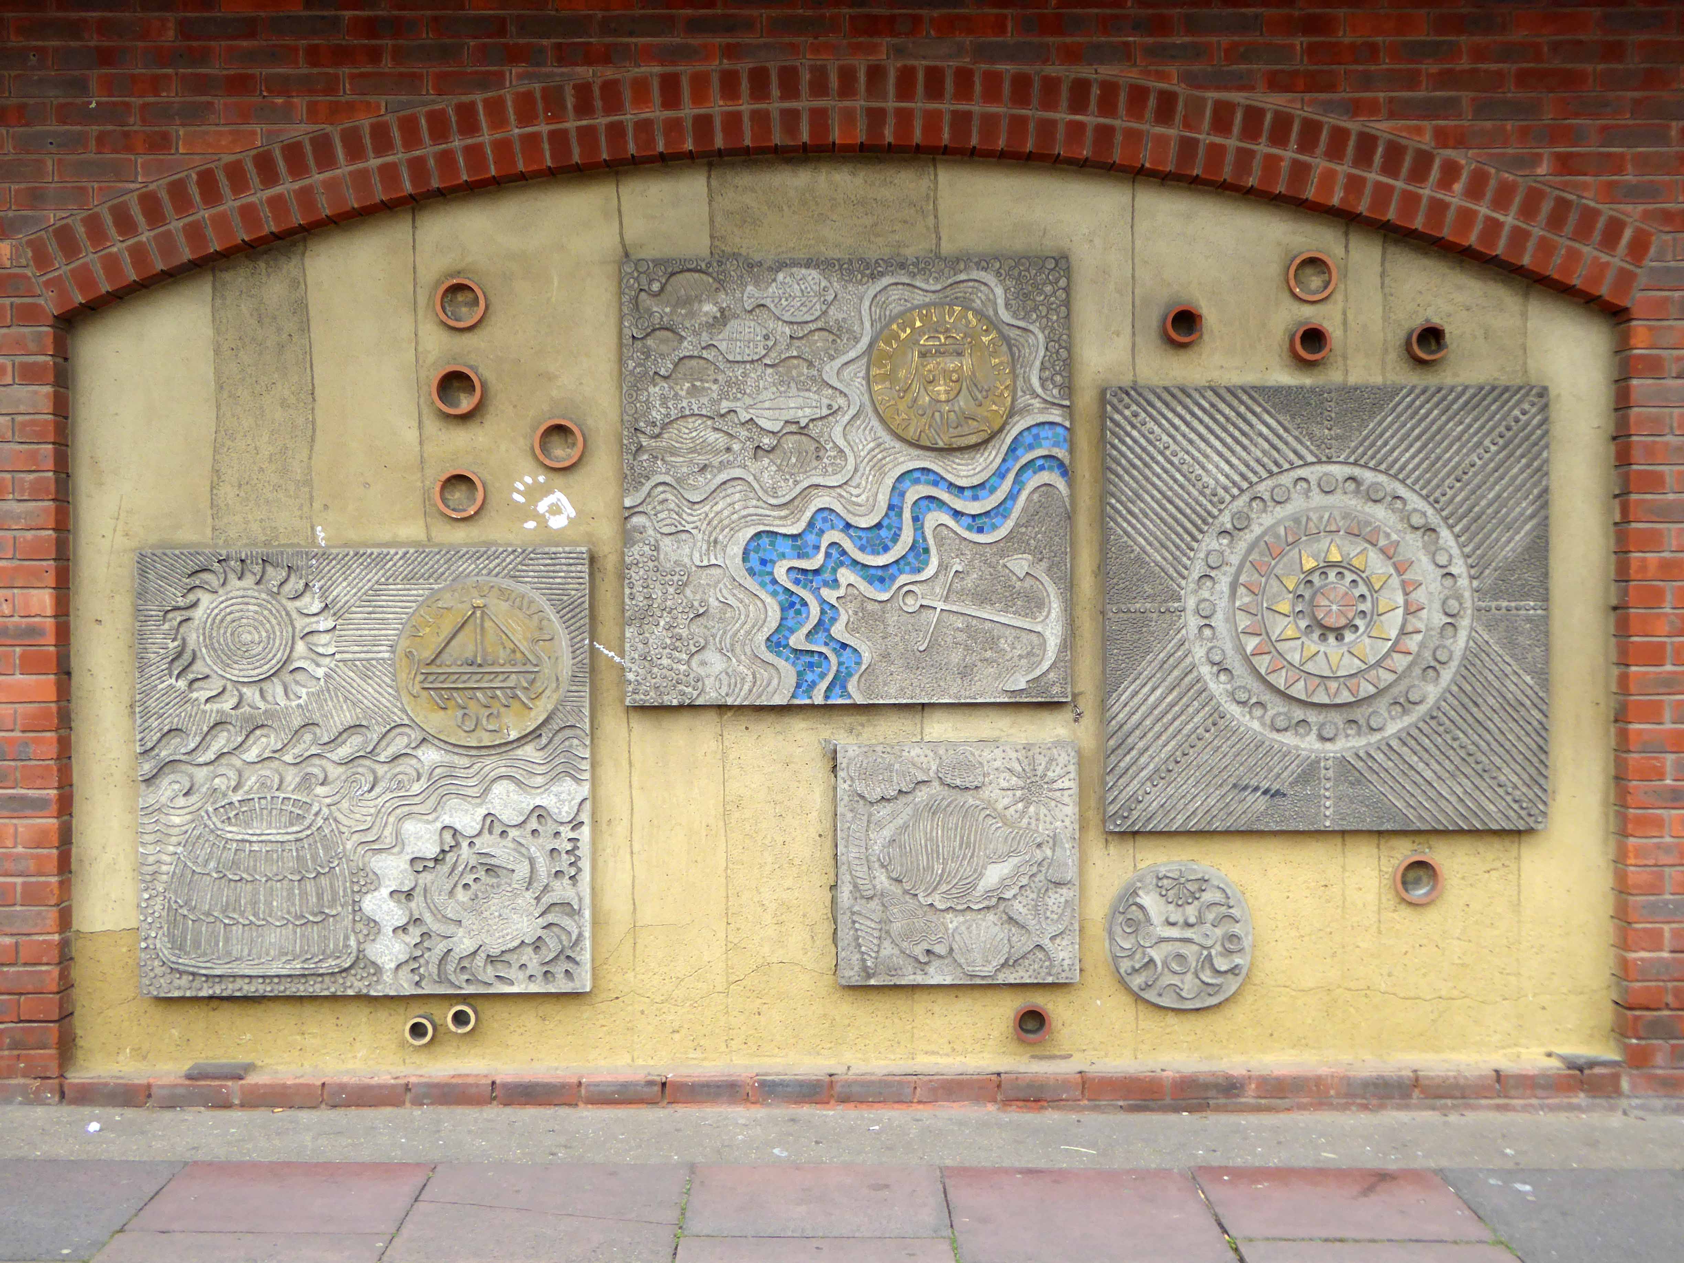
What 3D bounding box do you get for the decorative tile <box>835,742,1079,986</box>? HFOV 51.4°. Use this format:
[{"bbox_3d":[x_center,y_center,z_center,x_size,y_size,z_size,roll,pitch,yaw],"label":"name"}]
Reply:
[{"bbox_3d":[0.313,0.622,4.719,0.647,0.651,0.055,0,1,0],"label":"decorative tile"}]

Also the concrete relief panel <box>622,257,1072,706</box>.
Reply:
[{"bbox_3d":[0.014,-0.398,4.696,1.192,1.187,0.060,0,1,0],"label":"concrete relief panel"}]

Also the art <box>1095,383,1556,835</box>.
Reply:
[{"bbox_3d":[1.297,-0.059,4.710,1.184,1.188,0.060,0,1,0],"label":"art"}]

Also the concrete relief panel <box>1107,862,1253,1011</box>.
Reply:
[{"bbox_3d":[0.909,0.820,4.729,0.382,0.390,0.060,0,1,0],"label":"concrete relief panel"}]

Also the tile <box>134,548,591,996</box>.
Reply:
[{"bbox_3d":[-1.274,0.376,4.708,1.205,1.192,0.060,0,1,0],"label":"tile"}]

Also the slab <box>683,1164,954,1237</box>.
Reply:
[{"bbox_3d":[-0.058,1.339,4.051,0.600,0.055,0.430,0,3,0],"label":"slab"}]

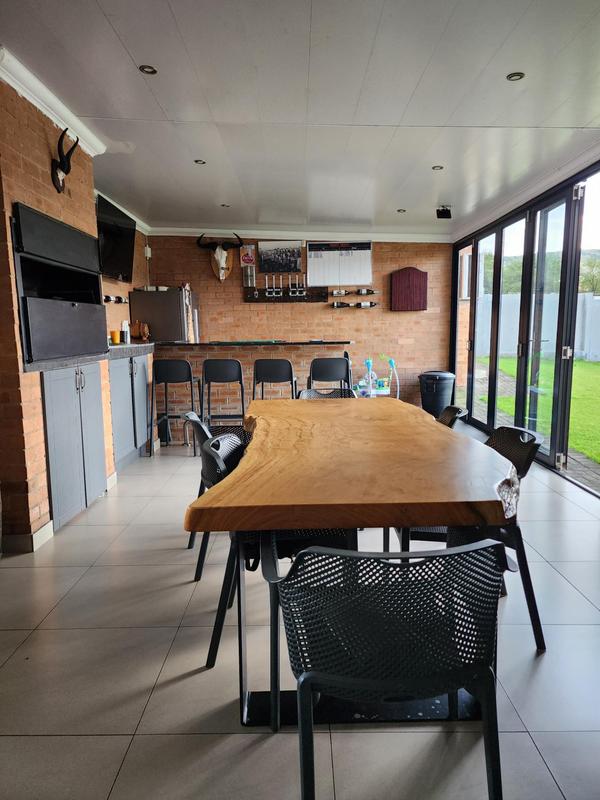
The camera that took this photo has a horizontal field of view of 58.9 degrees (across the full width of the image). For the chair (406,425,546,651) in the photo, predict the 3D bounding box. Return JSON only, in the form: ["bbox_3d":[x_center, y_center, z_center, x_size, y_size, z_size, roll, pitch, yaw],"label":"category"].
[{"bbox_3d":[0.672,0.541,2.194,0.570,0.800,0.580,0,7,2],"label":"chair"}]

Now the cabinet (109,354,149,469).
[{"bbox_3d":[-1.844,0.094,5.139,0.470,1.000,1.150,-1,7,0],"label":"cabinet"}]

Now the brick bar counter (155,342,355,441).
[{"bbox_3d":[-0.489,-0.073,5.790,2.060,1.120,0.500,-1,7,0],"label":"brick bar counter"}]

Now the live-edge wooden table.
[{"bbox_3d":[0.204,0.516,2.505,1.060,0.768,2.200,-1,7,-1],"label":"live-edge wooden table"}]

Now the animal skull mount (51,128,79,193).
[{"bbox_3d":[-1.461,-1.471,3.305,0.145,0.360,0.200,-1,7,0],"label":"animal skull mount"}]

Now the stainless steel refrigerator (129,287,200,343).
[{"bbox_3d":[-1.593,-0.457,6.550,0.680,1.730,0.720,0,7,7],"label":"stainless steel refrigerator"}]

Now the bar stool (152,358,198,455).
[{"bbox_3d":[-1.260,0.057,5.469,0.460,0.965,0.530,-1,7,0],"label":"bar stool"}]

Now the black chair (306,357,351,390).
[{"bbox_3d":[0.287,0.033,5.497,0.470,0.980,0.510,-1,7,-4],"label":"black chair"}]

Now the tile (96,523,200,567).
[{"bbox_3d":[-0.799,0.844,3.111,0.600,0.010,0.600,-1,7,0],"label":"tile"}]

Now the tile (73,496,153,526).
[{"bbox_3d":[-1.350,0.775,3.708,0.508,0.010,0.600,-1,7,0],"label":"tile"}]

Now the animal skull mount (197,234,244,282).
[{"bbox_3d":[-1.071,-1.899,7.132,0.640,0.660,0.250,-1,7,-1],"label":"animal skull mount"}]

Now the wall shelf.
[{"bbox_3d":[-0.193,-1.451,7.336,1.150,0.205,0.100,-1,7,0],"label":"wall shelf"}]

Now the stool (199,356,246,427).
[{"bbox_3d":[-0.760,0.051,5.465,0.460,0.965,0.530,-1,7,0],"label":"stool"}]

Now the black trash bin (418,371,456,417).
[{"bbox_3d":[1.855,-0.037,7.167,0.490,0.660,0.490,-1,7,0],"label":"black trash bin"}]

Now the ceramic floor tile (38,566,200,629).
[{"bbox_3d":[-0.805,0.924,2.527,0.600,0.010,0.600,-1,7,0],"label":"ceramic floor tile"}]

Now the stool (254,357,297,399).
[{"bbox_3d":[-0.236,0.039,5.500,0.470,0.980,0.510,0,7,5],"label":"stool"}]

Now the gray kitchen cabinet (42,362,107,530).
[{"bbox_3d":[-1.770,0.272,3.649,0.520,1.000,0.900,-1,7,0],"label":"gray kitchen cabinet"}]

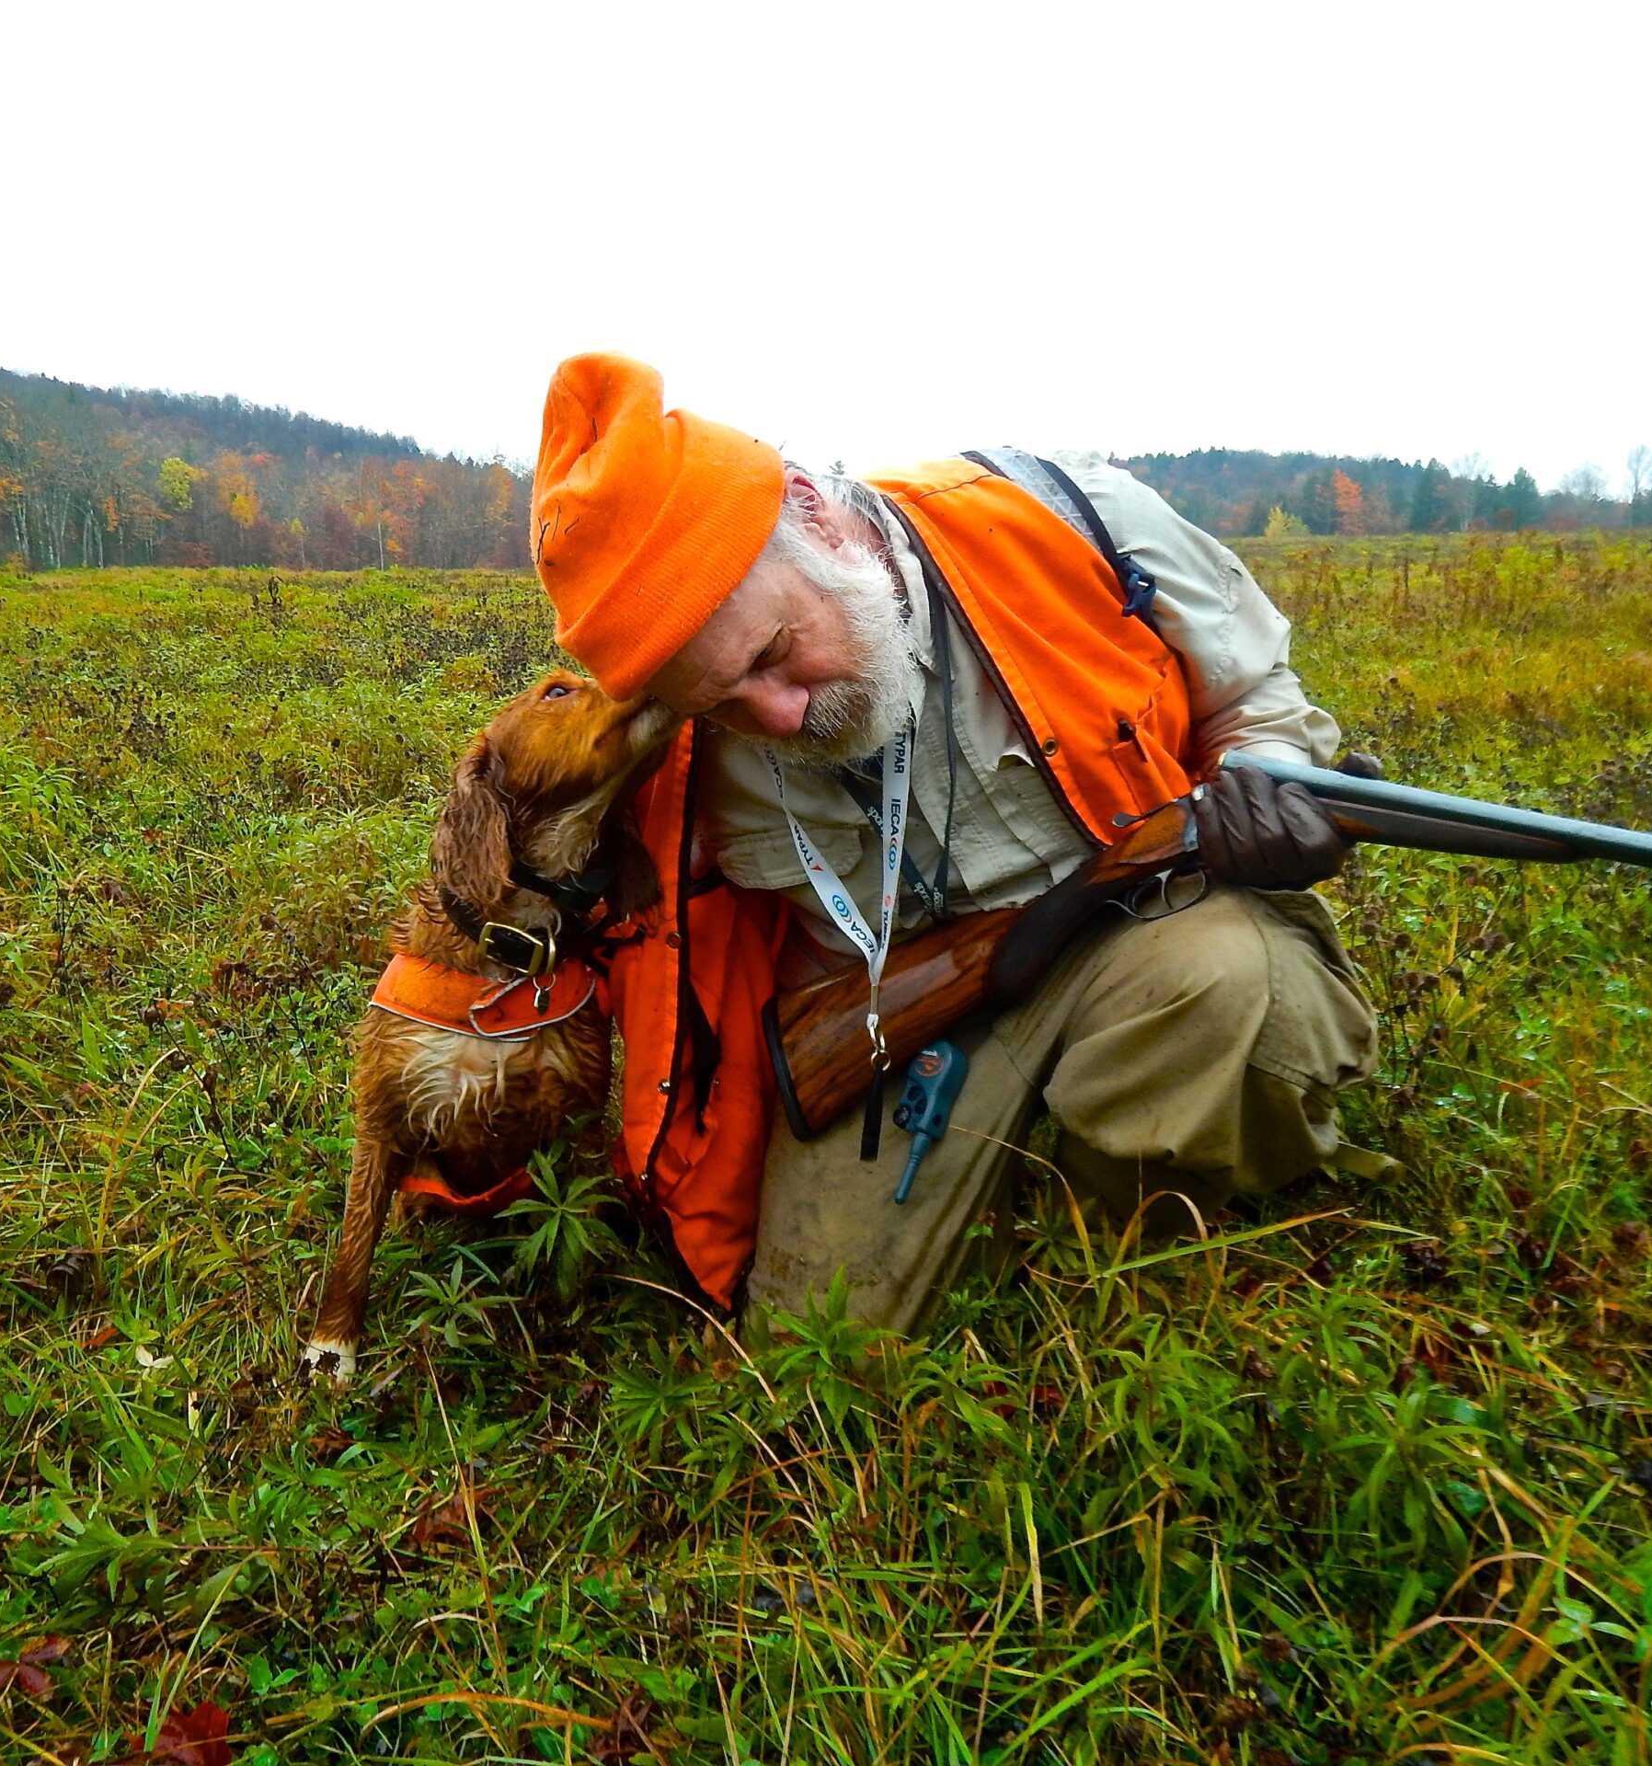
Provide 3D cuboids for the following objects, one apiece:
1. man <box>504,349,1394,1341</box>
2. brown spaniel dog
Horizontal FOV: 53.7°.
[{"bbox_3d":[0.134,-0.068,1.600,0.760,0.840,0.740,0,12,3],"label":"man"},{"bbox_3d":[-0.284,0.078,1.588,0.310,0.570,0.580,-1,12,0],"label":"brown spaniel dog"}]

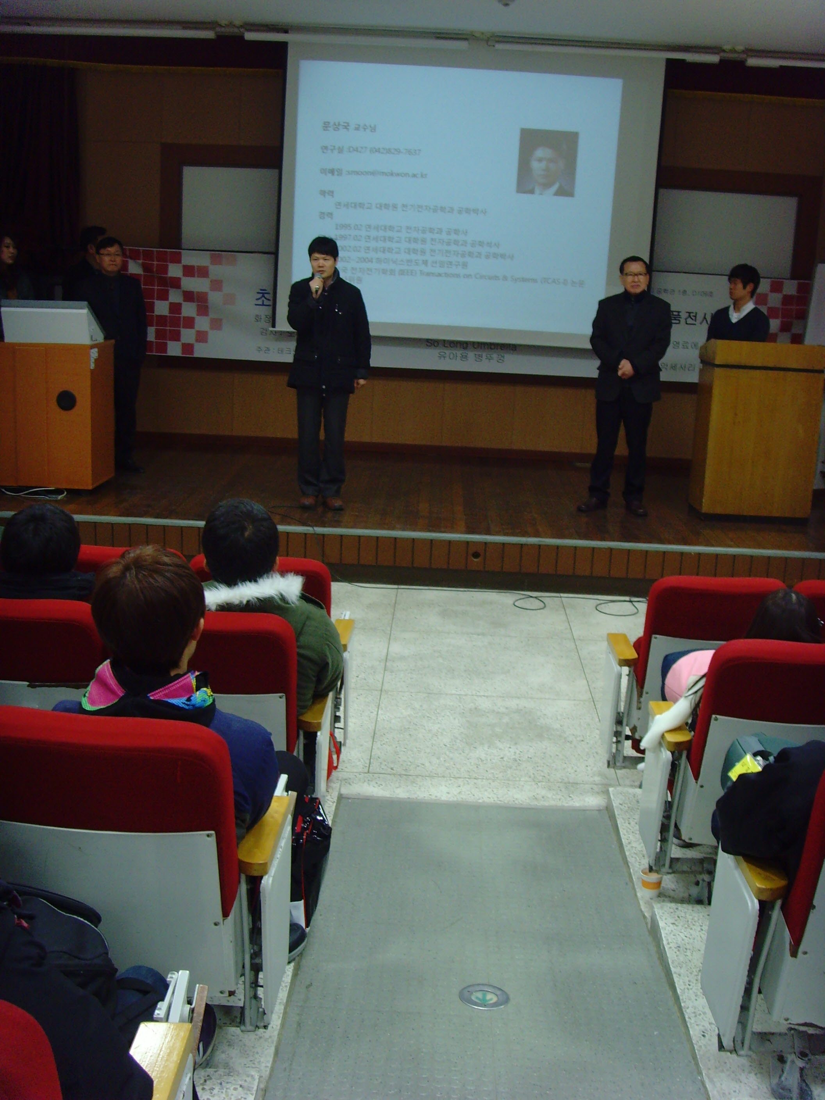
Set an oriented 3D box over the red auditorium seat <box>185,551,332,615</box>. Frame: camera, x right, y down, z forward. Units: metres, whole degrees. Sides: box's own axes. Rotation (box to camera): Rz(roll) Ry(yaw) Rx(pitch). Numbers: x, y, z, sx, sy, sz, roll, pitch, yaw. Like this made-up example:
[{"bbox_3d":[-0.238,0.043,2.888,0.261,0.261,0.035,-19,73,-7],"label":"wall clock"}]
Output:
[{"bbox_3d":[-0.558,0.390,4.982,0.580,0.900,0.610,4,13,5],"label":"red auditorium seat"}]

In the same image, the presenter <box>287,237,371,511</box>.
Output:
[{"bbox_3d":[-0.553,-1.125,7.982,0.540,1.727,0.380,2,14,-1],"label":"presenter"}]

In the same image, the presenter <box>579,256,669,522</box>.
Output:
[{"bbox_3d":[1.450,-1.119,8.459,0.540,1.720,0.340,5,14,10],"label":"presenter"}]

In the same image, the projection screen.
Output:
[{"bbox_3d":[0.430,-2.756,9.564,2.920,2.280,0.060,3,13,1],"label":"projection screen"}]

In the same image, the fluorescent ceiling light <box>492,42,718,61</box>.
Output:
[{"bbox_3d":[1.059,-2.741,6.803,1.250,0.080,0.100,3,13,1],"label":"fluorescent ceiling light"}]

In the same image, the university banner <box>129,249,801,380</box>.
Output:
[{"bbox_3d":[0.386,-1.832,9.748,5.411,0.835,0.030,3,14,1],"label":"university banner"}]

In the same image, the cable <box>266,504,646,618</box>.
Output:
[{"bbox_3d":[0.249,0.038,7.695,2.450,0.360,1.050,3,14,1],"label":"cable"}]

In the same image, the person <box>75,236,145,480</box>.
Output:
[{"bbox_3d":[-2.157,-1.408,8.953,0.520,1.670,0.330,-1,14,-13],"label":"person"}]

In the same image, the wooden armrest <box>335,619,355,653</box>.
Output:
[{"bbox_3d":[-0.293,0.356,5.123,0.080,0.037,0.370,3,14,1],"label":"wooden armrest"}]

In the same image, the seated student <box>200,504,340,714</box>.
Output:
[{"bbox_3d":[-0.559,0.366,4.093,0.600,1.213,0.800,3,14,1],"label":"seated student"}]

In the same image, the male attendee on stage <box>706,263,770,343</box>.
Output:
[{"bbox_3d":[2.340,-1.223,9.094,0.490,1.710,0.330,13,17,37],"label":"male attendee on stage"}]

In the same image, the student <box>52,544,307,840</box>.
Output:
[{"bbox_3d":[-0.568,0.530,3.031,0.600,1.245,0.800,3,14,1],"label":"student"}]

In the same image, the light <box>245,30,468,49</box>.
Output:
[{"bbox_3d":[-0.306,-2.794,6.794,1.230,0.060,0.070,3,14,1],"label":"light"}]

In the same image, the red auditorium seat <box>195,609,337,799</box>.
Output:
[{"bbox_3d":[-0.577,0.546,3.930,0.570,0.900,0.640,4,13,5],"label":"red auditorium seat"}]

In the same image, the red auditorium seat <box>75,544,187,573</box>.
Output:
[{"bbox_3d":[-1.121,0.351,5.032,0.580,0.900,0.610,4,13,6],"label":"red auditorium seat"}]

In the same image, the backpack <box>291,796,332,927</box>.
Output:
[{"bbox_3d":[-0.336,0.835,3.477,0.260,0.380,0.200,7,14,16],"label":"backpack"}]

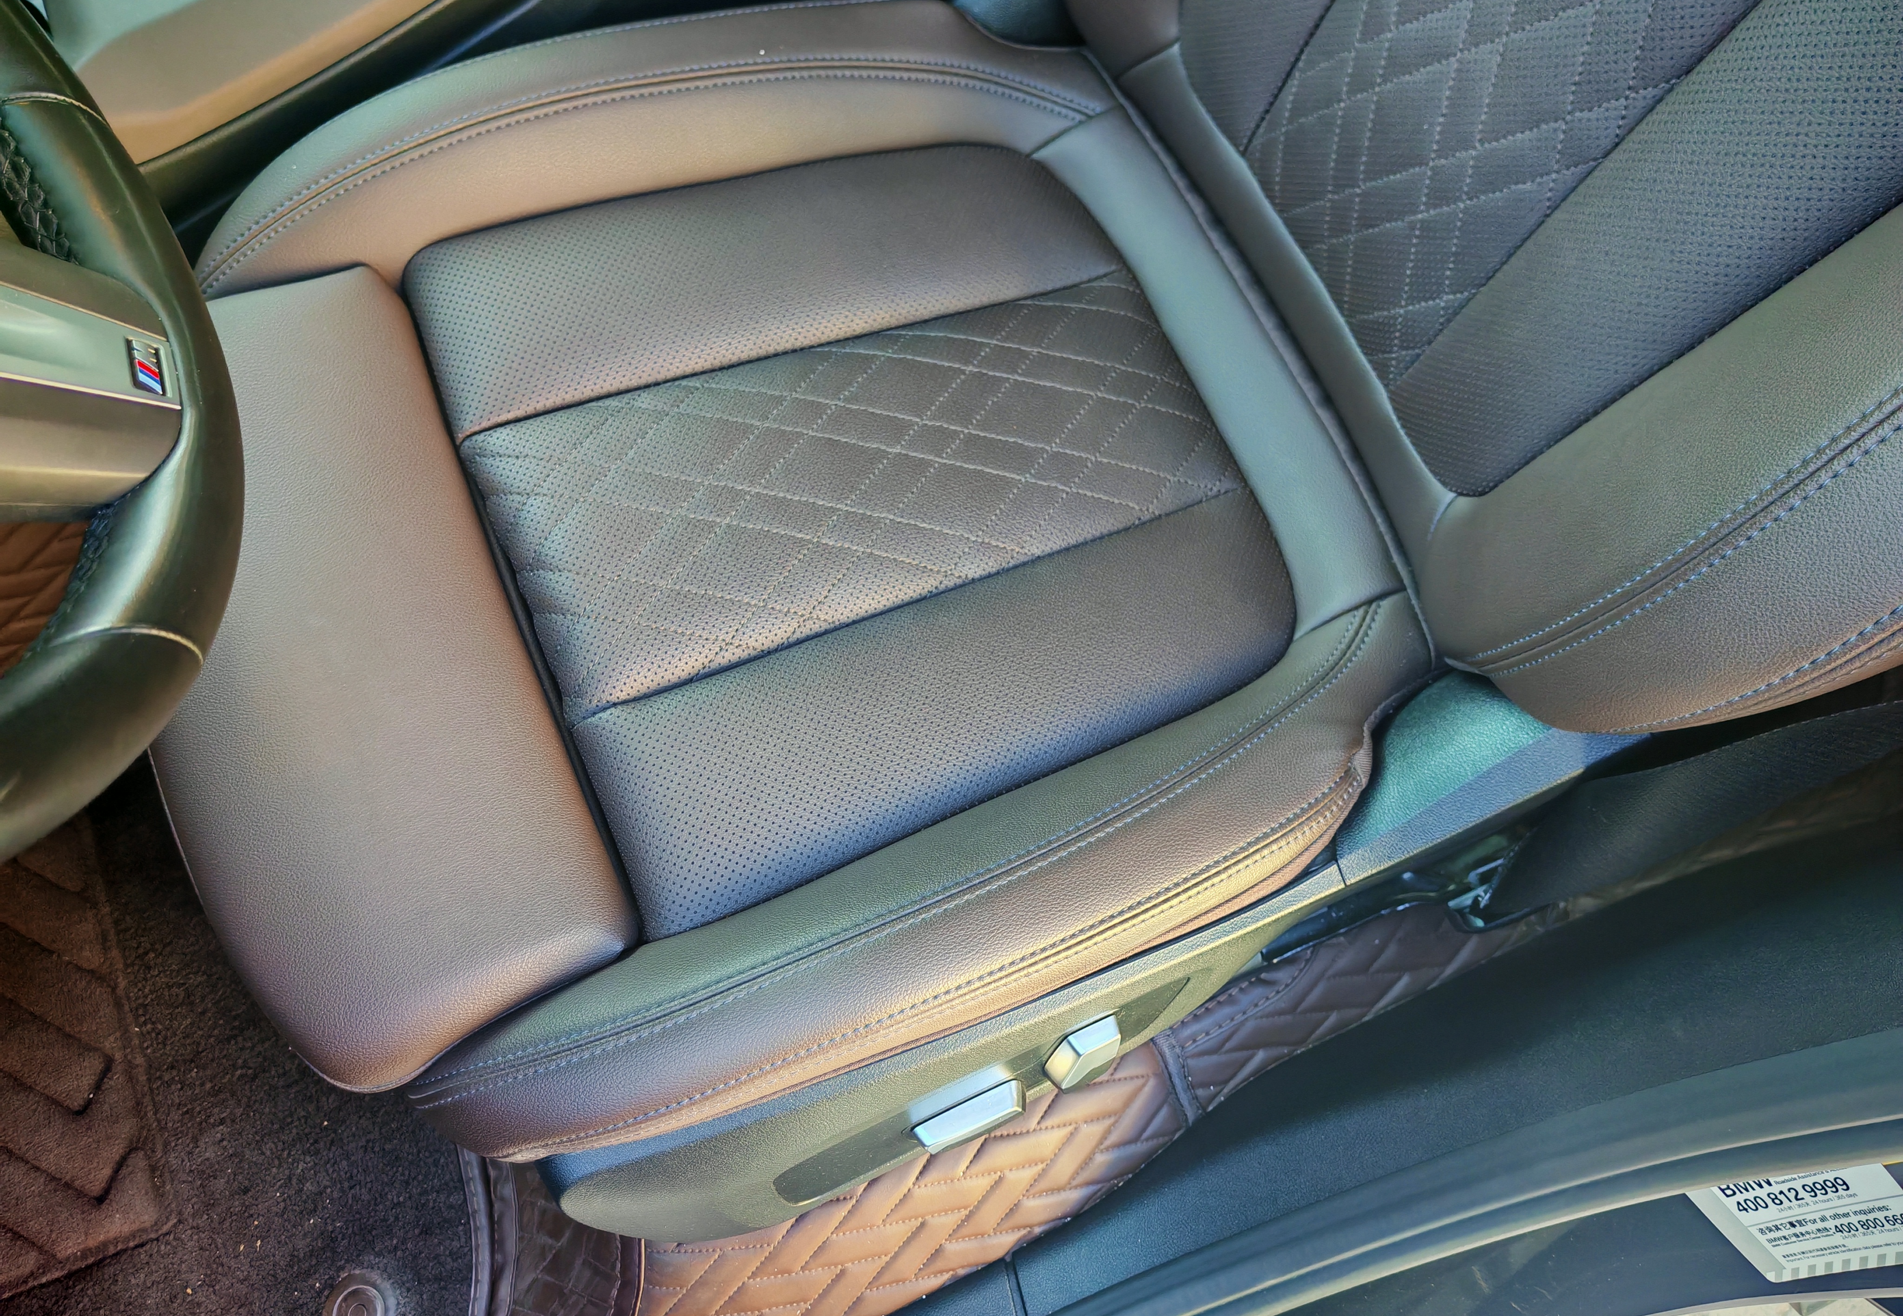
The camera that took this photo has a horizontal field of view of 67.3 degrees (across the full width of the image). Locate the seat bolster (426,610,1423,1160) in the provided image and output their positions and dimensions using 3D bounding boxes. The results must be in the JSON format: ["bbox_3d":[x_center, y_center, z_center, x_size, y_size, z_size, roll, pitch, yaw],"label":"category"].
[{"bbox_3d":[0.028,0.089,0.608,0.504,0.105,0.103,-18,71,-24],"label":"seat bolster"}]

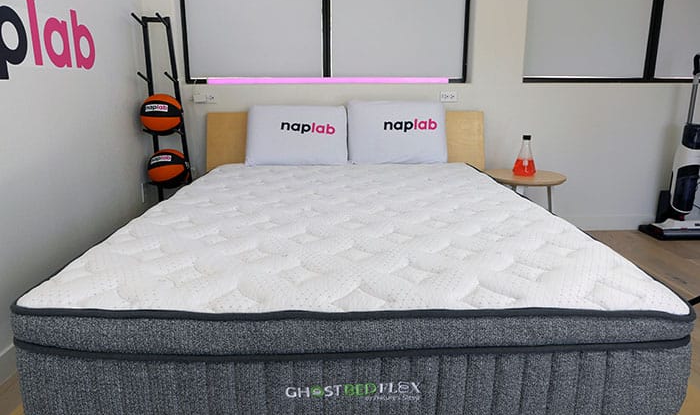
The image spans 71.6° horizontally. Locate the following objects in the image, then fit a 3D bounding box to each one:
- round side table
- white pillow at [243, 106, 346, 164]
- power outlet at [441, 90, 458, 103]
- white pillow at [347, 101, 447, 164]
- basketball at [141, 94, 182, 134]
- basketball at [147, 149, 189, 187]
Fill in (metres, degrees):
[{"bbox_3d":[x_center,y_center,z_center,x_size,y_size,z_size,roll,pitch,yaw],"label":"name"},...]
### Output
[{"bbox_3d":[1.097,0.020,3.091,0.475,0.460,0.475,0,15,0],"label":"round side table"},{"bbox_3d":[-0.311,-0.426,2.872,0.590,0.375,0.140,-1,3,-5],"label":"white pillow"},{"bbox_3d":[0.648,-0.726,3.168,0.114,0.072,0.012,0,15,-1],"label":"power outlet"},{"bbox_3d":[0.282,-0.445,2.886,0.580,0.380,0.140,-1,3,-4],"label":"white pillow"},{"bbox_3d":[-1.141,-0.566,2.938,0.238,0.238,0.238,0,15,-1],"label":"basketball"},{"bbox_3d":[-1.132,-0.241,3.023,0.238,0.238,0.238,0,15,-1],"label":"basketball"}]

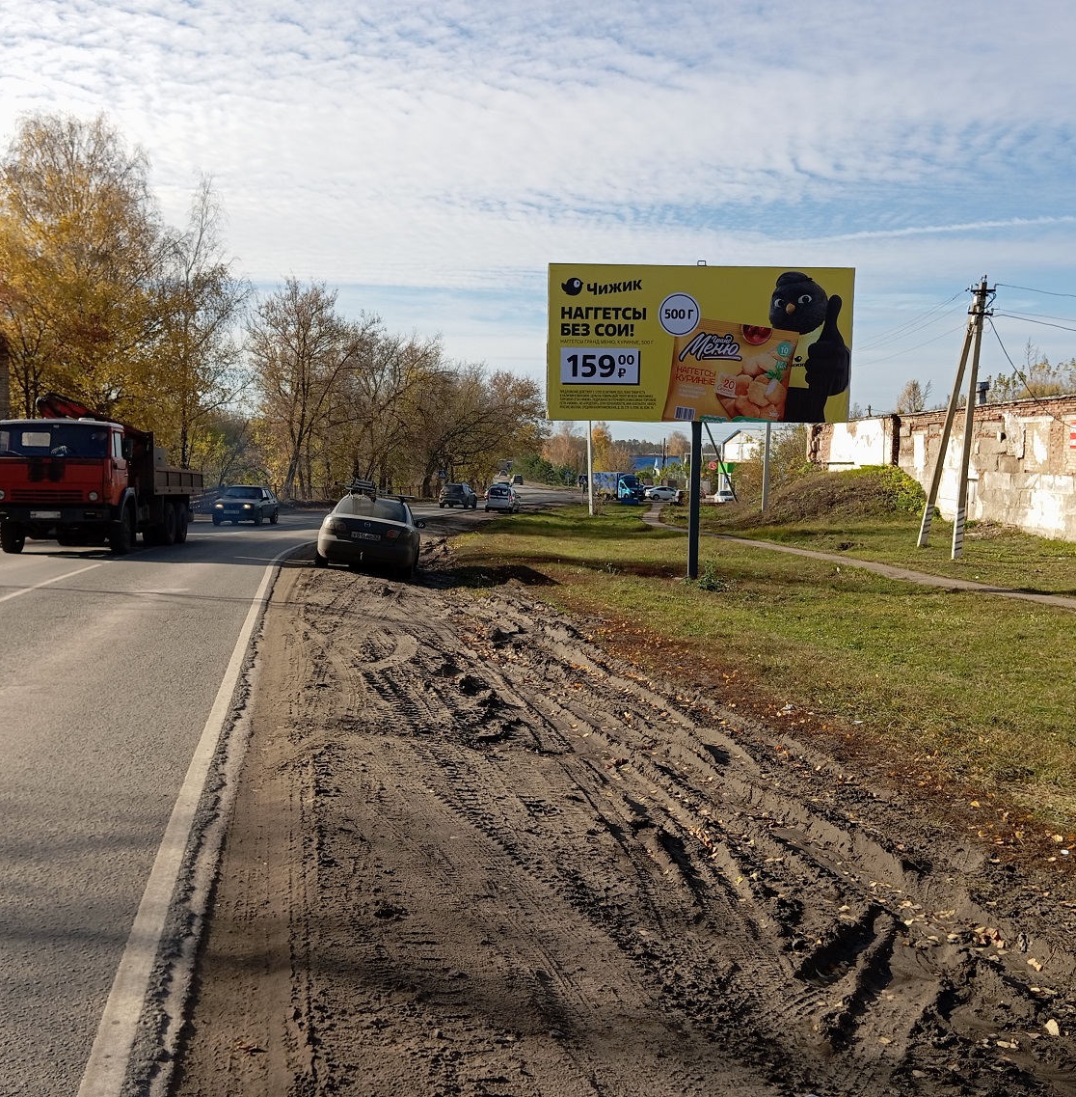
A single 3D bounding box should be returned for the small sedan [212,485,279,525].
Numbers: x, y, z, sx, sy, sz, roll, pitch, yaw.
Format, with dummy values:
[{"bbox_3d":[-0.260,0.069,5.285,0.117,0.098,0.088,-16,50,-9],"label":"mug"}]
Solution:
[{"bbox_3d":[-10.378,-1.559,42.000,1.660,1.410,4.100,0,4,-4],"label":"small sedan"}]

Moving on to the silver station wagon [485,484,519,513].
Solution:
[{"bbox_3d":[-2.145,-3.000,70.500,1.730,1.580,4.100,1,4,6],"label":"silver station wagon"}]

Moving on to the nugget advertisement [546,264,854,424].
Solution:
[{"bbox_3d":[3.250,-4.060,23.549,6.100,3.070,0.300,0,6,-4],"label":"nugget advertisement"}]

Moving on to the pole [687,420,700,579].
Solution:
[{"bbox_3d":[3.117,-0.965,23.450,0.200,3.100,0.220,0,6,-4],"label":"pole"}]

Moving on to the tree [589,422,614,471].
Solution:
[{"bbox_3d":[9.965,-15.044,184.635,4.000,9.600,4.000,1,4,0],"label":"tree"}]

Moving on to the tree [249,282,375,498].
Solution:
[{"bbox_3d":[-12.723,-8.830,67.000,7.000,12.300,7.000,1,4,0],"label":"tree"}]

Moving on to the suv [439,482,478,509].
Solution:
[{"bbox_3d":[-5.198,-3.483,77.500,1.810,1.670,4.340,2,5,9],"label":"suv"}]

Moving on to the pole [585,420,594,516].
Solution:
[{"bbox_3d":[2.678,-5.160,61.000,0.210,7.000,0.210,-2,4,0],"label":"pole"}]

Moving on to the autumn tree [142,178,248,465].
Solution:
[{"bbox_3d":[-16.532,-9.809,56.426,5.000,15.100,5.000,-1,5,-16],"label":"autumn tree"}]

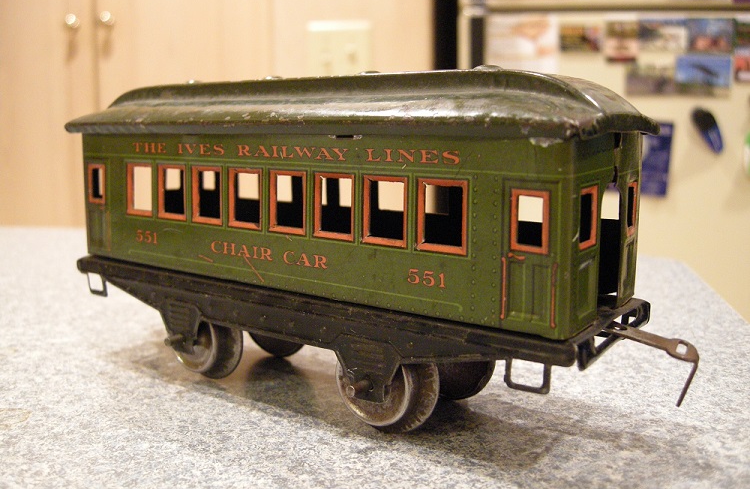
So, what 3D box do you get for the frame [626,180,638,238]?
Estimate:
[{"bbox_3d":[0.059,-0.008,0.172,0.001,0.012,0.009,6,10,30],"label":"frame"}]

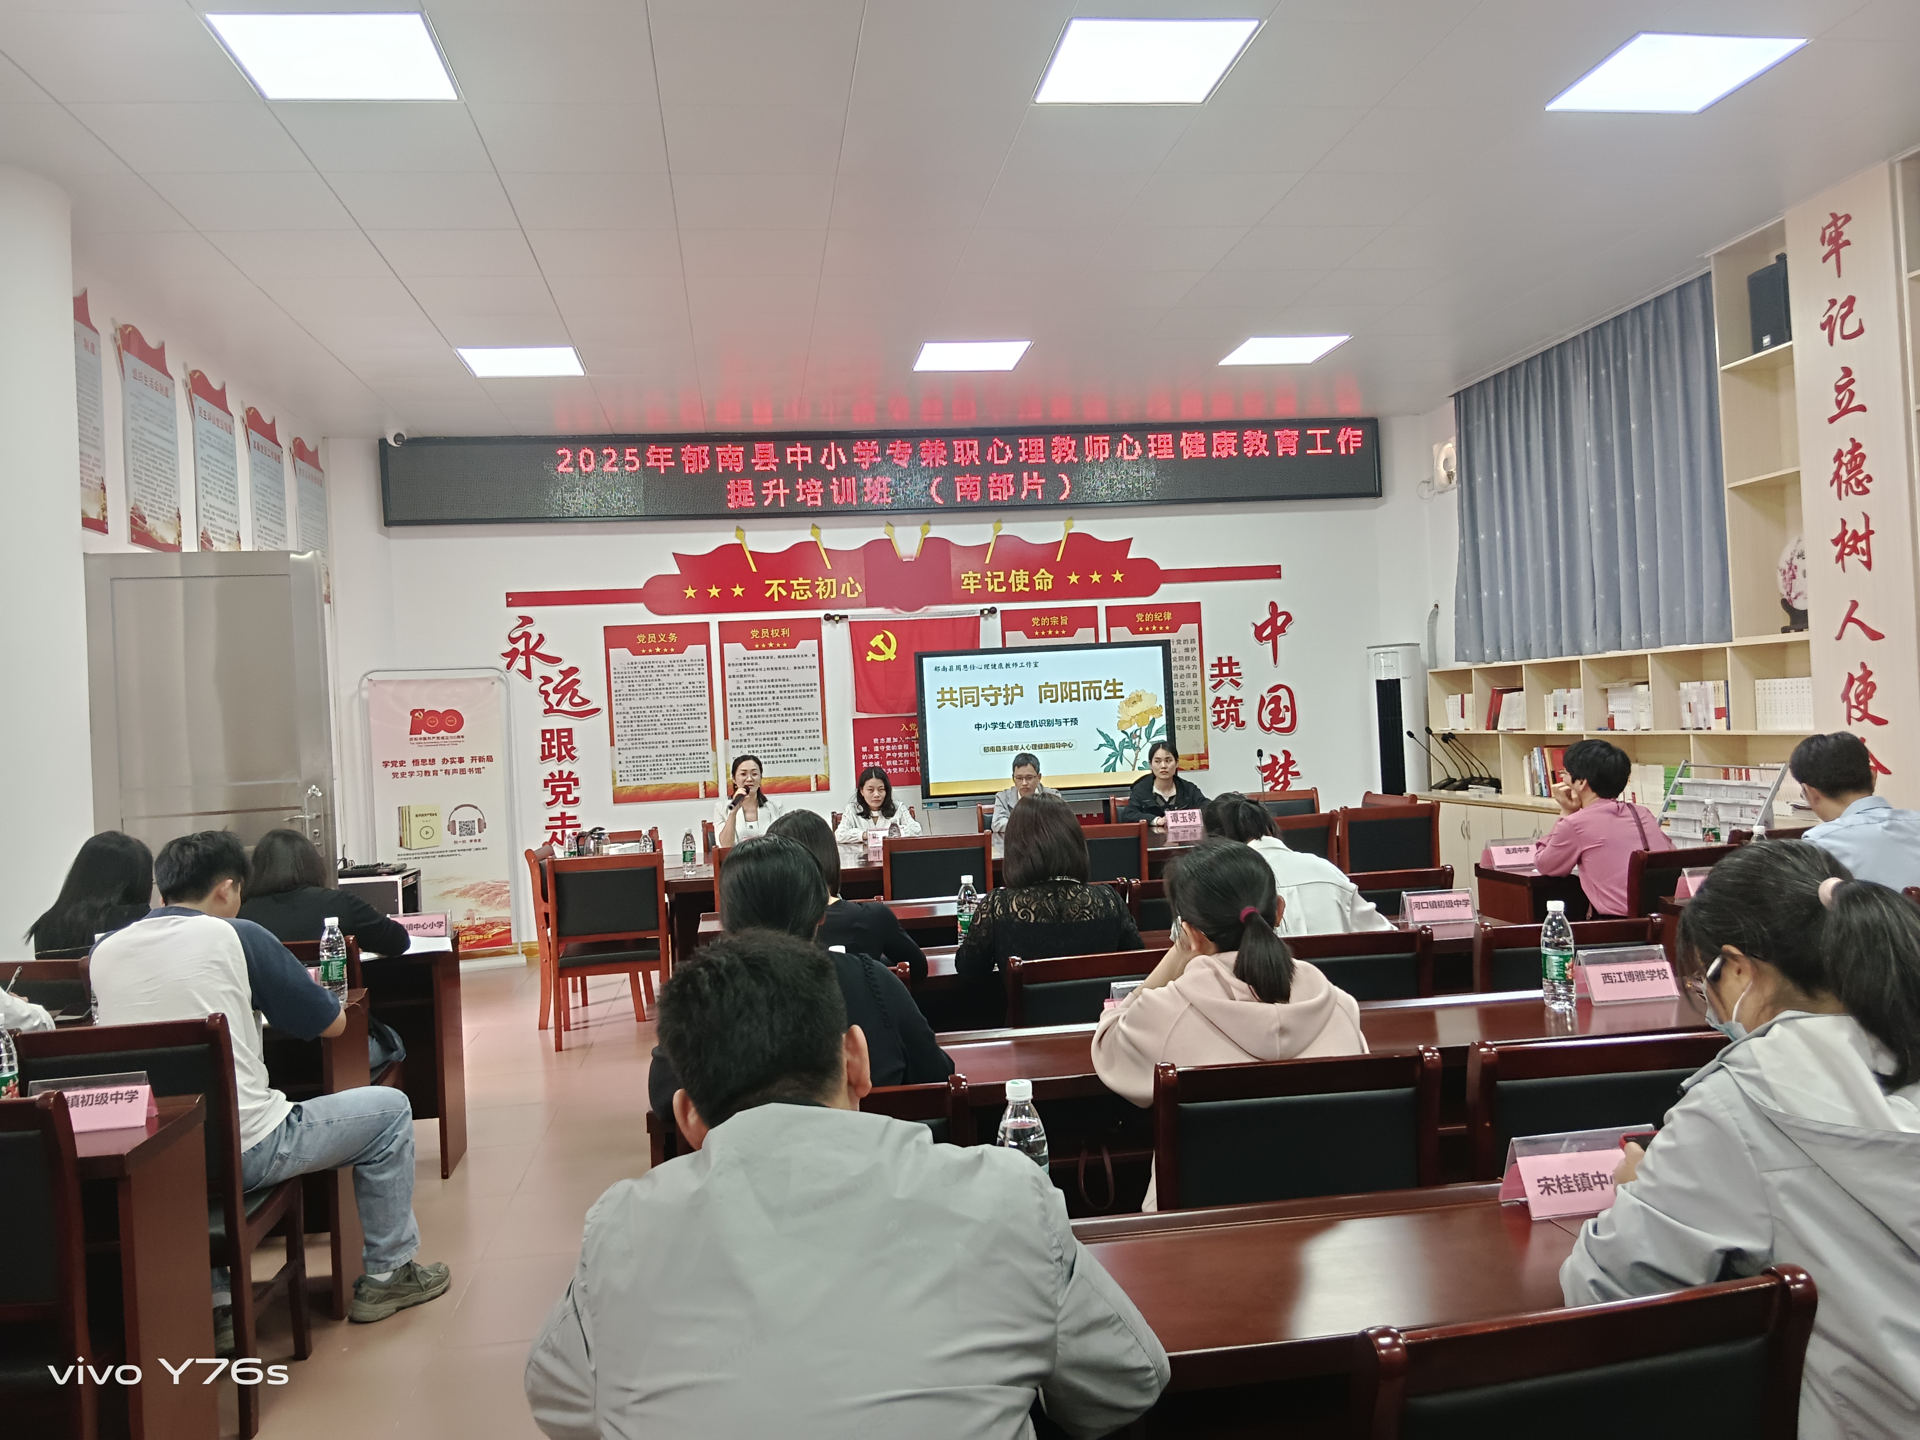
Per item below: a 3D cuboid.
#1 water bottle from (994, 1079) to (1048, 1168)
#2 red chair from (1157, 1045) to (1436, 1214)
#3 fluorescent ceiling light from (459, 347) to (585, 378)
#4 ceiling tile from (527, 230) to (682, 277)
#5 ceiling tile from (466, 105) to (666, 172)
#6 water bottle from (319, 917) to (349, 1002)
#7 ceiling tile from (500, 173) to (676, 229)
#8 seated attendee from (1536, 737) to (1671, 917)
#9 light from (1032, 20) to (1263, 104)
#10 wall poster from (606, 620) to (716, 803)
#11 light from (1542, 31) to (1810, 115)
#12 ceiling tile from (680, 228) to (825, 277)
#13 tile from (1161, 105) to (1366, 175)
[{"bbox_3d":[0.079,0.562,1.784,0.066,0.230,0.066,-3,0,-8],"label":"water bottle"},{"bbox_3d":[0.522,0.966,2.466,0.460,0.885,0.500,-3,0,-4],"label":"red chair"},{"bbox_3d":[-2.384,-1.966,7.894,0.610,0.030,0.600,-3,0,-8],"label":"fluorescent ceiling light"},{"bbox_3d":[-1.475,-1.965,6.063,0.600,0.020,0.590,-3,0,-8],"label":"ceiling tile"},{"bbox_3d":[-1.294,-1.957,4.846,0.600,0.020,0.600,-3,0,-8],"label":"ceiling tile"},{"bbox_3d":[-1.651,0.635,3.805,0.066,0.226,0.066,-3,0,-8],"label":"water bottle"},{"bbox_3d":[-1.379,-1.954,5.424,0.600,0.020,0.600,-3,0,-8],"label":"ceiling tile"},{"bbox_3d":[2.287,0.702,5.097,0.520,1.240,0.680,-3,0,-16],"label":"seated attendee"},{"bbox_3d":[0.574,-2.077,4.578,0.600,0.030,0.590,-3,0,-8],"label":"light"},{"bbox_3d":[-2.056,-0.048,9.957,0.711,1.220,0.020,-3,0,-8],"label":"wall poster"},{"bbox_3d":[2.366,-2.151,4.810,0.595,0.030,0.595,-3,0,-8],"label":"light"},{"bbox_3d":[-0.877,-1.995,6.151,0.600,0.020,0.590,-3,0,-8],"label":"ceiling tile"},{"bbox_3d":[1.123,-2.159,5.376,0.610,0.020,0.600,-3,0,-8],"label":"tile"}]

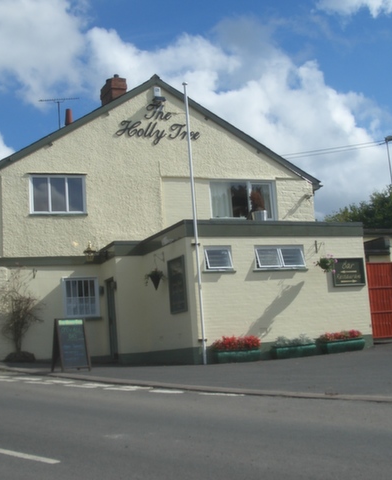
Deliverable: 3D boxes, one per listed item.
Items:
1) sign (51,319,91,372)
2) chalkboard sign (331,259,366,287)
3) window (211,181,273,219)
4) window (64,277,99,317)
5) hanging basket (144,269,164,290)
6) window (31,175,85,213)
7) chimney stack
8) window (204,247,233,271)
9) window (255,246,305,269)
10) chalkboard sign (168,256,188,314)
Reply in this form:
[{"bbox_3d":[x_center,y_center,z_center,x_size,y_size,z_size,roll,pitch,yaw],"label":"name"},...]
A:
[{"bbox_3d":[-2.595,2.185,15.700,0.610,1.080,0.550,2,-10,-33],"label":"sign"},{"bbox_3d":[3.561,0.741,17.439,0.860,0.660,0.080,0,-9,-24],"label":"chalkboard sign"},{"bbox_3d":[1.401,-1.111,21.734,2.130,1.120,0.120,0,-9,-24],"label":"window"},{"bbox_3d":[-2.923,1.469,19.299,0.920,1.040,0.120,0,-9,-24],"label":"window"},{"bbox_3d":[-0.912,0.874,16.907,0.390,0.490,0.390,-4,-9,-1],"label":"hanging basket"},{"bbox_3d":[-3.515,-1.159,19.351,1.430,1.010,0.130,0,-10,-25],"label":"window"},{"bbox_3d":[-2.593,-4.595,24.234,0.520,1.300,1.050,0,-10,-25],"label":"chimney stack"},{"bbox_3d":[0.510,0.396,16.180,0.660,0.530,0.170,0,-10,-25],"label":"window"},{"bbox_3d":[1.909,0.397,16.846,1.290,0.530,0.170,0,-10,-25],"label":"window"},{"bbox_3d":[-0.391,0.986,16.325,0.060,1.190,0.860,0,-10,-25],"label":"chalkboard sign"}]

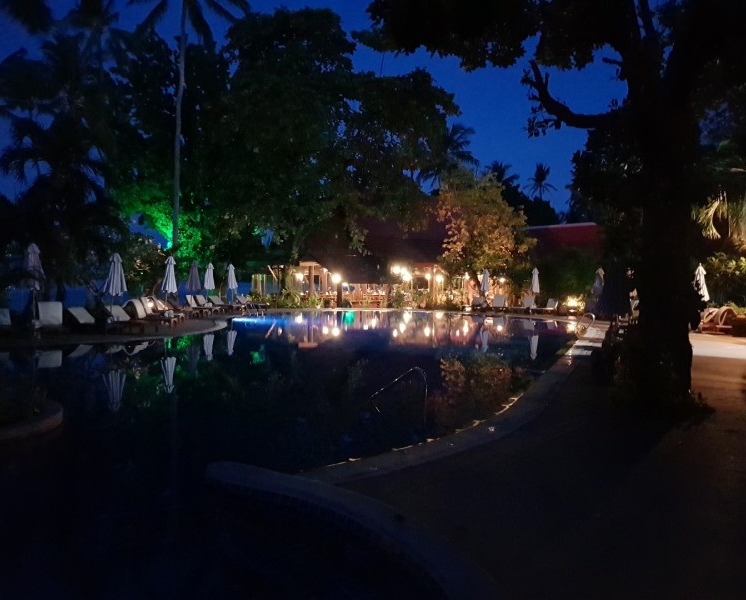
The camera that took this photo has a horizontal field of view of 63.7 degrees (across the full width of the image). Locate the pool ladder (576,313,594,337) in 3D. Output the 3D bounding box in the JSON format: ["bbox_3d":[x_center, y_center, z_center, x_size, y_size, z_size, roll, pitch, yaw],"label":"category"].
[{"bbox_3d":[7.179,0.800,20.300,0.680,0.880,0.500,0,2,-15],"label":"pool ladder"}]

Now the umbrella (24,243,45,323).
[{"bbox_3d":[-9.310,-0.366,16.541,0.650,2.400,0.650,0,2,-29],"label":"umbrella"}]

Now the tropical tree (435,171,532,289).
[{"bbox_3d":[7.051,-3.865,38.000,6.300,8.600,6.000,1,2,0],"label":"tropical tree"}]

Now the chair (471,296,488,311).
[{"bbox_3d":[6.084,0.153,34.287,0.700,0.780,1.750,1,2,16],"label":"chair"}]

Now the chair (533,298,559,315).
[{"bbox_3d":[9.095,0.338,31.500,0.660,0.750,1.850,2,2,35],"label":"chair"}]

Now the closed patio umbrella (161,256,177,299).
[{"bbox_3d":[-7.463,-0.391,22.070,0.580,2.350,0.580,1,2,0],"label":"closed patio umbrella"}]

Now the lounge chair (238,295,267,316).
[{"bbox_3d":[-6.036,0.174,30.100,0.660,0.750,1.850,-1,3,-45],"label":"lounge chair"}]

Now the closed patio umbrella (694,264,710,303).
[{"bbox_3d":[12.321,-0.147,22.641,0.650,2.400,0.650,2,2,29],"label":"closed patio umbrella"}]

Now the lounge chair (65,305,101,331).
[{"bbox_3d":[-8.746,0.544,18.388,1.800,0.700,0.680,2,2,27],"label":"lounge chair"}]

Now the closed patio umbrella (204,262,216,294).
[{"bbox_3d":[-8.392,-0.718,30.900,0.570,2.350,0.570,1,2,0],"label":"closed patio umbrella"}]

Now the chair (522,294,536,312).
[{"bbox_3d":[8.230,0.298,31.700,0.660,0.780,1.850,1,2,15],"label":"chair"}]

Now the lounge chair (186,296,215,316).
[{"bbox_3d":[-7.195,0.251,25.386,1.800,0.850,0.680,2,2,31],"label":"lounge chair"}]

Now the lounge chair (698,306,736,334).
[{"bbox_3d":[11.586,0.668,20.186,1.750,0.850,0.700,0,2,-23],"label":"lounge chair"}]

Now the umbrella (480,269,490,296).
[{"bbox_3d":[6.650,-0.649,35.641,0.520,2.400,0.520,1,2,11],"label":"umbrella"}]

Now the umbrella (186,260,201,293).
[{"bbox_3d":[-8.112,-0.582,27.200,0.620,2.350,0.620,1,2,0],"label":"umbrella"}]

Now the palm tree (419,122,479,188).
[{"bbox_3d":[7.182,-8.888,58.280,6.400,16.500,6.400,1,2,7],"label":"palm tree"}]

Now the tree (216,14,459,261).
[{"bbox_3d":[-2.340,-8.683,37.500,14.400,17.600,13.000,1,2,0],"label":"tree"}]

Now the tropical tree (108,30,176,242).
[{"bbox_3d":[-12.328,-6.827,32.000,4.100,14.200,4.200,1,2,0],"label":"tropical tree"}]

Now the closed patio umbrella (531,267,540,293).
[{"bbox_3d":[8.870,-0.542,32.800,0.500,2.350,0.500,1,2,0],"label":"closed patio umbrella"}]

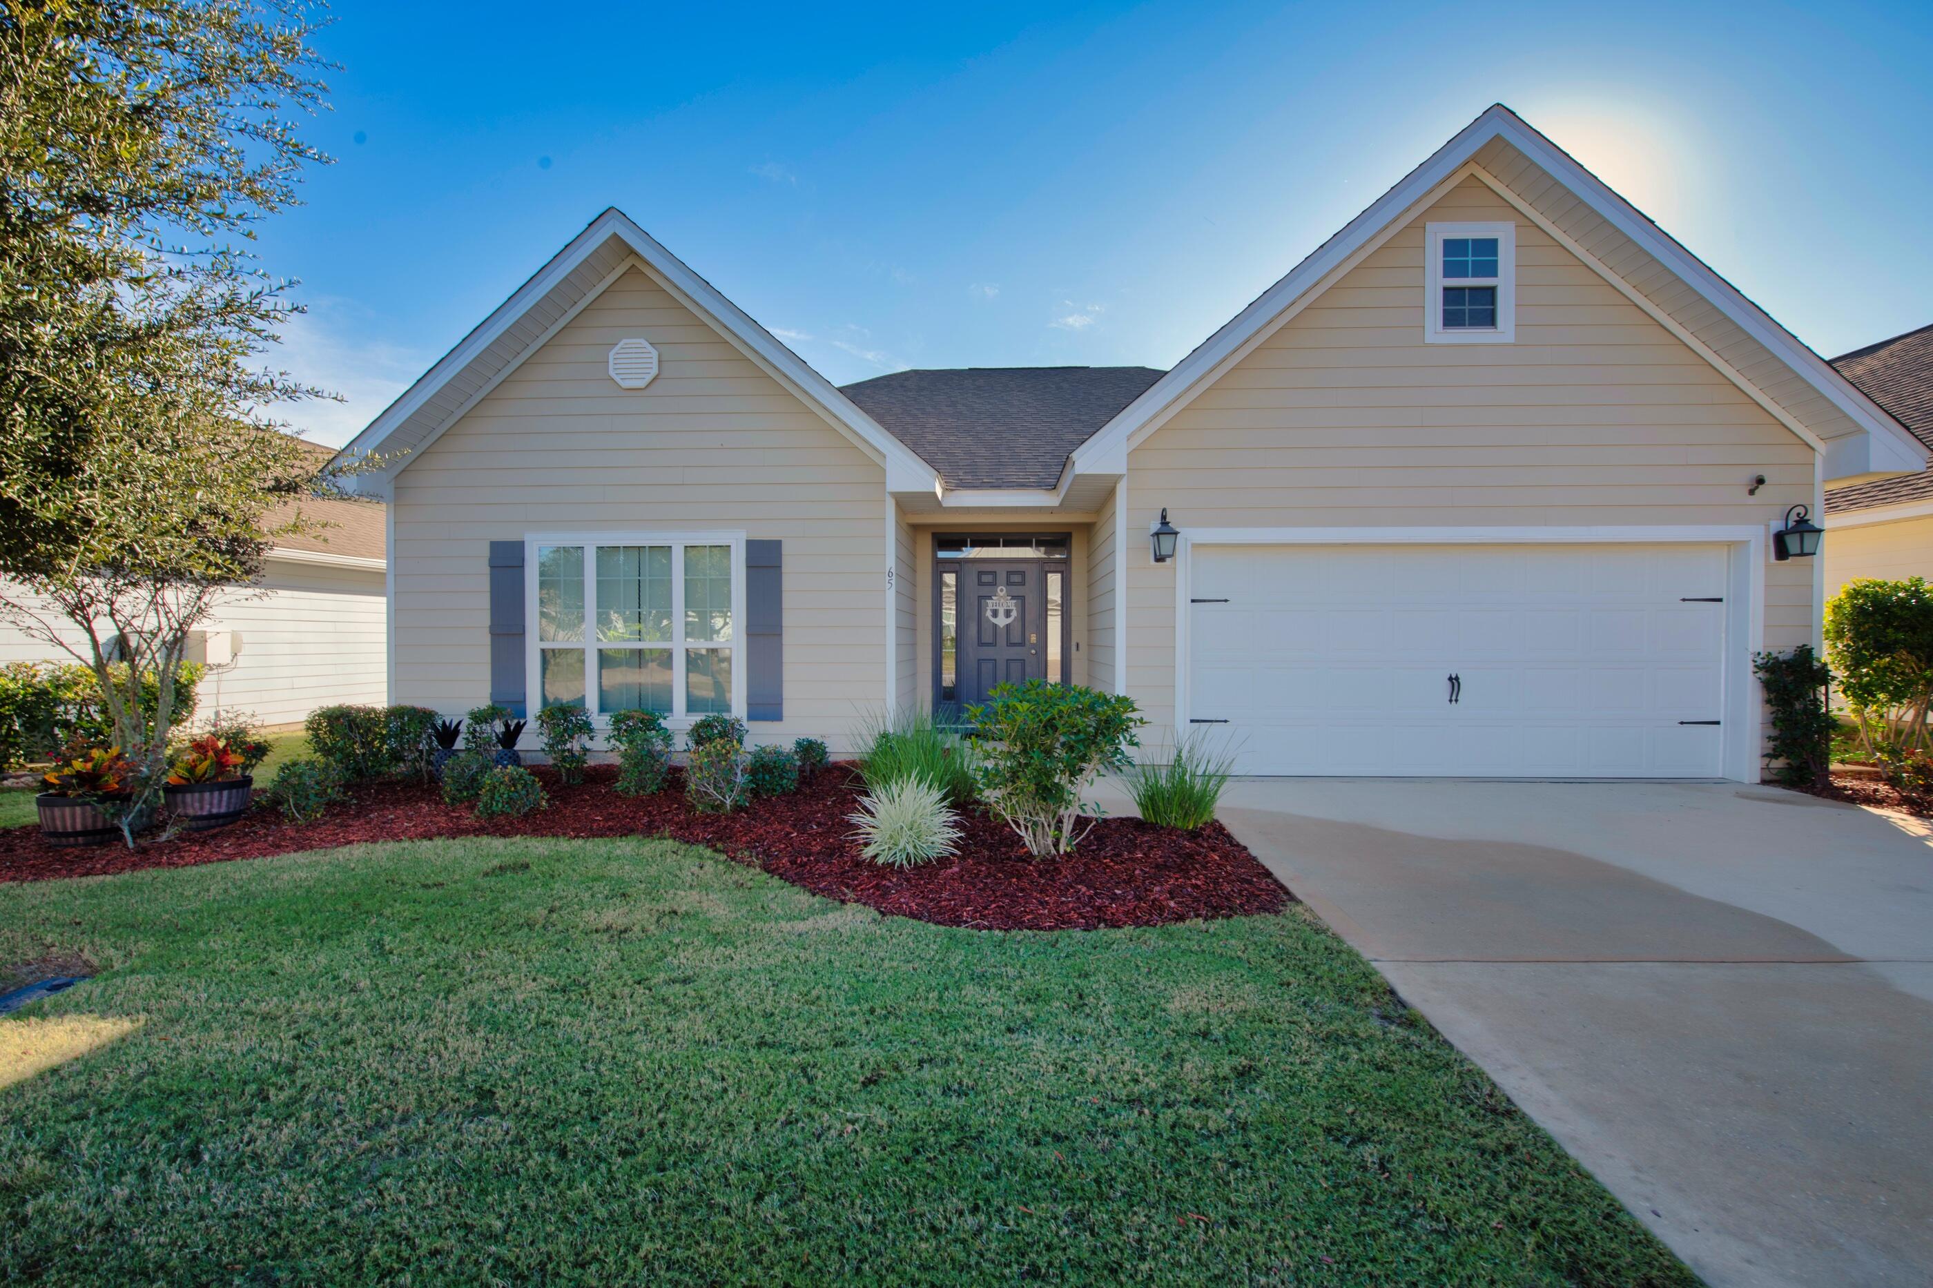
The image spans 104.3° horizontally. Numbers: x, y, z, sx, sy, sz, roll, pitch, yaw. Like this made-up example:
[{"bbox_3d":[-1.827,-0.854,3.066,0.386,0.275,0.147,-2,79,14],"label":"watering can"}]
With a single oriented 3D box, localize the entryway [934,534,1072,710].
[{"bbox_3d":[0.433,-0.129,9.132,1.699,2.453,0.300,0,1,2],"label":"entryway"}]

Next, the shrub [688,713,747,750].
[{"bbox_3d":[-2.235,0.918,6.720,0.520,0.594,0.500,0,1,2],"label":"shrub"}]

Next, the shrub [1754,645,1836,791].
[{"bbox_3d":[6.999,0.624,6.362,0.500,1.223,0.420,0,1,2],"label":"shrub"}]

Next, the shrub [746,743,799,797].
[{"bbox_3d":[-1.665,1.057,6.450,0.450,0.428,0.440,0,1,2],"label":"shrub"}]

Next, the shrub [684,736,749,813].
[{"bbox_3d":[-1.894,0.984,5.696,0.470,0.550,0.440,0,1,2],"label":"shrub"}]

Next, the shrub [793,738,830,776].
[{"bbox_3d":[-1.417,1.029,6.878,0.330,0.373,0.330,0,1,2],"label":"shrub"}]

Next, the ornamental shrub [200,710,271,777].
[{"bbox_3d":[-5.640,0.775,5.800,0.420,0.525,0.420,0,1,2],"label":"ornamental shrub"}]

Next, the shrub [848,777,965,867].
[{"bbox_3d":[-0.408,1.134,4.950,0.750,0.497,0.720,0,1,2],"label":"shrub"}]

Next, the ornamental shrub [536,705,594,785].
[{"bbox_3d":[-3.601,0.895,6.750,0.470,0.706,0.460,0,1,2],"label":"ornamental shrub"}]

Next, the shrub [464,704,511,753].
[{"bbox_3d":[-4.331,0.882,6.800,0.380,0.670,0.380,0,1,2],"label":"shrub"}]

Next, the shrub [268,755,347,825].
[{"bbox_3d":[-4.801,1.049,5.474,0.470,0.449,0.450,0,1,2],"label":"shrub"}]

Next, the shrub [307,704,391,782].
[{"bbox_3d":[-5.709,0.890,6.929,0.640,0.666,0.580,0,1,2],"label":"shrub"}]

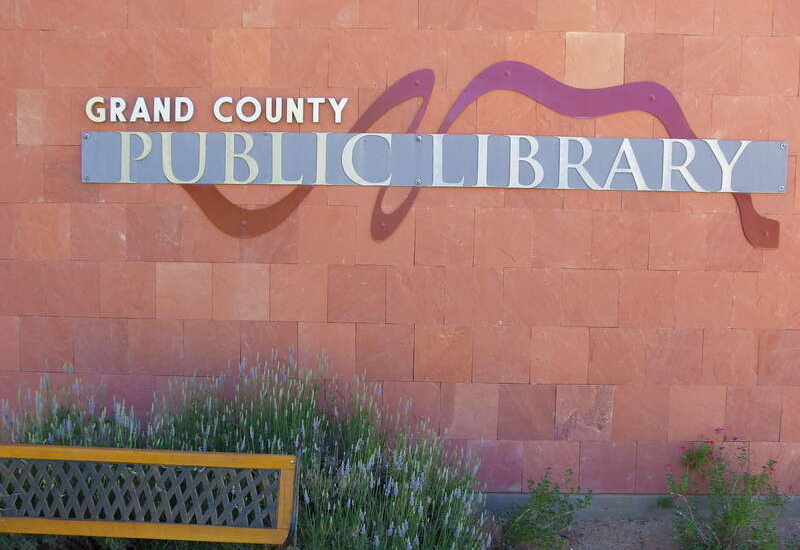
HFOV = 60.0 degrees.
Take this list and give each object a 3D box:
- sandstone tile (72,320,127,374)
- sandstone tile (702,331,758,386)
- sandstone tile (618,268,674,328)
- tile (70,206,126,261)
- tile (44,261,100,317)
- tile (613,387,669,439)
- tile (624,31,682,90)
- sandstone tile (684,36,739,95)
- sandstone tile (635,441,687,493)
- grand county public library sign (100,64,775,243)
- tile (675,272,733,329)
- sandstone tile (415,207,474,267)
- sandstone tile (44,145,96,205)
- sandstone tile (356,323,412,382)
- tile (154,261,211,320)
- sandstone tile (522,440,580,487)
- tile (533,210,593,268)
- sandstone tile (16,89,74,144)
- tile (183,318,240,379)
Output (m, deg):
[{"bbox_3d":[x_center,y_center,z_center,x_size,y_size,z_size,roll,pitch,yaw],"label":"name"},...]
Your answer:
[{"bbox_3d":[-1.604,0.382,3.728,0.305,0.305,0.030,1,4,1],"label":"sandstone tile"},{"bbox_3d":[1.727,0.436,3.657,0.305,0.305,0.030,1,4,1],"label":"sandstone tile"},{"bbox_3d":[1.299,0.128,3.669,0.305,0.305,0.030,1,4,1],"label":"sandstone tile"},{"bbox_3d":[-1.588,-0.225,3.673,0.305,0.305,0.030,1,4,1],"label":"tile"},{"bbox_3d":[-1.738,0.076,3.694,0.304,0.304,0.030,1,4,1],"label":"tile"},{"bbox_3d":[1.281,0.737,3.708,0.305,0.305,0.030,1,4,1],"label":"tile"},{"bbox_3d":[1.301,-1.083,3.559,0.305,0.305,0.025,1,4,1],"label":"tile"},{"bbox_3d":[1.592,-1.071,3.557,0.304,0.304,0.030,1,4,1],"label":"sandstone tile"},{"bbox_3d":[1.394,1.029,3.725,0.295,0.285,0.030,1,4,1],"label":"sandstone tile"},{"bbox_3d":[0.170,-0.634,3.592,3.665,0.942,0.060,1,4,1],"label":"grand county public library sign"},{"bbox_3d":[1.589,0.132,3.644,0.304,0.304,0.030,1,4,1],"label":"tile"},{"bbox_3d":[0.234,-0.201,3.662,0.305,0.305,0.030,1,3,0],"label":"sandstone tile"},{"bbox_3d":[-1.743,-0.526,3.672,0.305,0.305,0.030,1,4,1],"label":"sandstone tile"},{"bbox_3d":[-0.082,0.410,3.691,0.304,0.304,0.030,1,4,1],"label":"sandstone tile"},{"bbox_3d":[-1.140,0.081,3.684,0.304,0.304,0.030,1,4,1],"label":"tile"},{"bbox_3d":[0.806,1.018,3.699,0.305,0.294,0.025,1,4,1],"label":"sandstone tile"},{"bbox_3d":[0.854,-0.187,3.657,0.305,0.305,0.030,1,3,0],"label":"tile"},{"bbox_3d":[-1.849,-0.823,3.631,0.304,0.304,0.030,1,4,1],"label":"sandstone tile"},{"bbox_3d":[-0.996,0.389,3.690,0.305,0.305,0.025,1,4,1],"label":"tile"}]

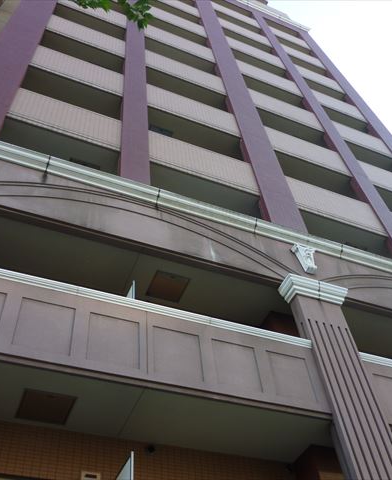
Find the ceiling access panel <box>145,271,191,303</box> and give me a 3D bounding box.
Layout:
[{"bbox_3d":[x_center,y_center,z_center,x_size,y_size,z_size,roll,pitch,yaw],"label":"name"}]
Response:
[{"bbox_3d":[-0.500,0.868,9.456,0.650,0.060,0.650,16,-54,-18],"label":"ceiling access panel"}]

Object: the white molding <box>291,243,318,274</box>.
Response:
[{"bbox_3d":[2.190,0.361,10.168,0.500,0.640,0.210,16,-54,-18],"label":"white molding"}]

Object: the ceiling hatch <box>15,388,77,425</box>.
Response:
[{"bbox_3d":[-1.931,2.164,6.670,0.660,0.060,0.660,16,-54,-18],"label":"ceiling hatch"}]

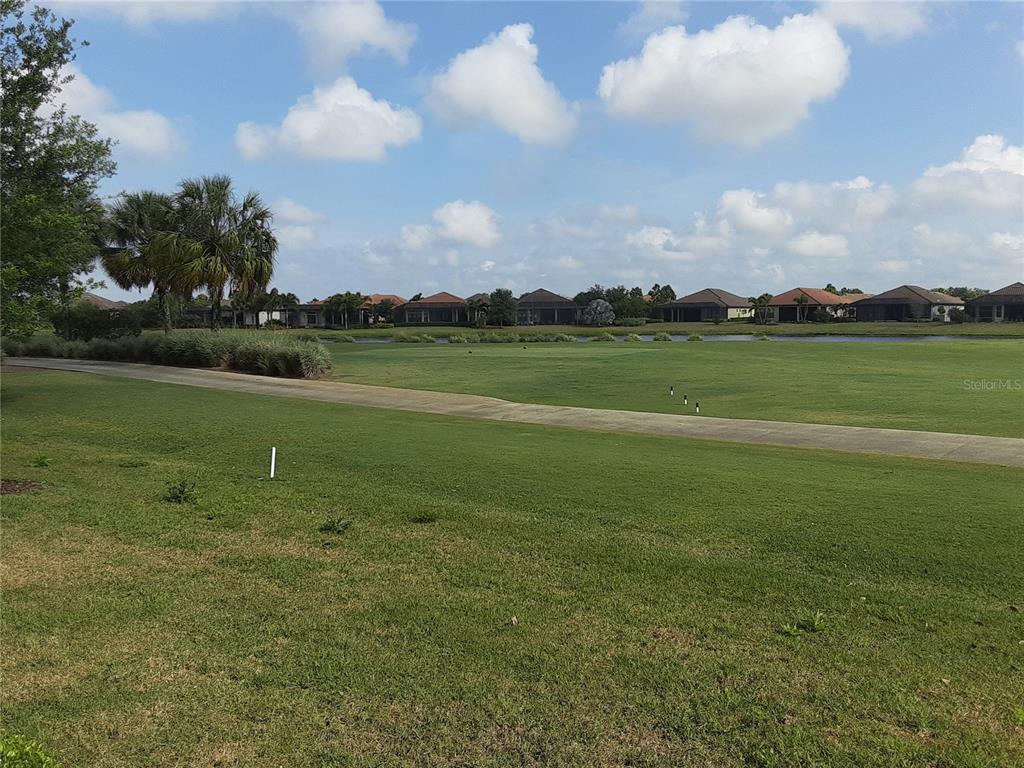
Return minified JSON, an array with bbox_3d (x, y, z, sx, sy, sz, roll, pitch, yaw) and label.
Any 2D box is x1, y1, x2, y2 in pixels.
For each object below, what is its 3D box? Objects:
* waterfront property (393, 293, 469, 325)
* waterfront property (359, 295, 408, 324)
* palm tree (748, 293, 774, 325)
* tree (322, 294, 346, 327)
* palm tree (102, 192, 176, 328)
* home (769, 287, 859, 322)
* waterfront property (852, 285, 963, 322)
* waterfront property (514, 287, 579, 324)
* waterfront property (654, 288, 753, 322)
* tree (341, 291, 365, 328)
[{"bbox_3d":[-13.662,-13.673,144.166,12.500,5.700,17.000,0,5,5],"label":"waterfront property"},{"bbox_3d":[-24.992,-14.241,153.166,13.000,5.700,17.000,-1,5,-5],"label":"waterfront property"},{"bbox_3d":[42.161,-12.695,134.754,3.800,5.300,3.800,0,5,0],"label":"palm tree"},{"bbox_3d":[-28.901,-11.948,129.759,3.600,5.200,3.600,0,5,0],"label":"tree"},{"bbox_3d":[-17.642,-5.509,37.670,3.900,7.100,3.900,0,5,0],"label":"palm tree"},{"bbox_3d":[55.907,-14.730,148.824,13.000,5.900,17.000,3,6,33],"label":"home"},{"bbox_3d":[68.246,-14.004,139.386,14.000,6.100,17.000,4,7,38],"label":"waterfront property"},{"bbox_3d":[6.725,-13.956,144.117,12.000,6.100,17.000,0,5,7],"label":"waterfront property"},{"bbox_3d":[38.247,-15.348,154.810,14.000,6.200,17.000,3,6,33],"label":"waterfront property"},{"bbox_3d":[-25.413,-11.881,127.721,3.900,6.000,3.900,0,5,0],"label":"tree"}]

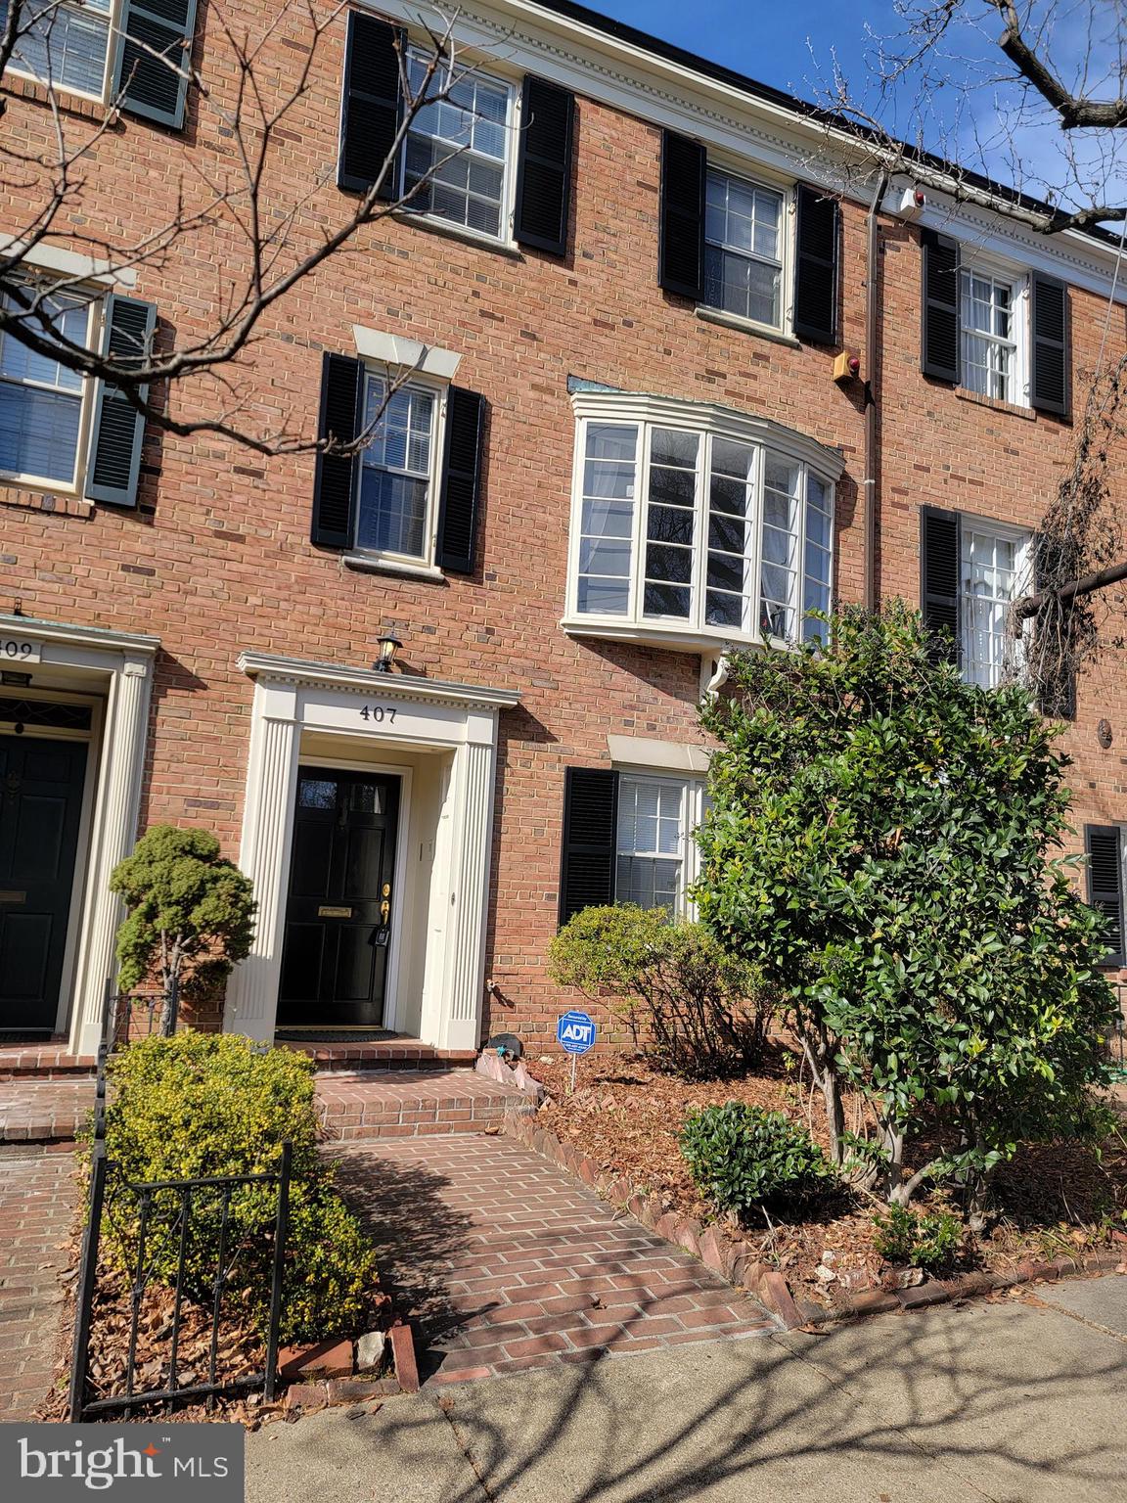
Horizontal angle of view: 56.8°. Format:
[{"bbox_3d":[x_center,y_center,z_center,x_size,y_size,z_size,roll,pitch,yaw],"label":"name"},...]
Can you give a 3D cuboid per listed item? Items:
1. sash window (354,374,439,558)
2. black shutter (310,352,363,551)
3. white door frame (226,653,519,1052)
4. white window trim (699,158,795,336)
[{"bbox_3d":[-1.249,-2.153,7.899,0.610,1.381,0.110,7,-9,-23],"label":"sash window"},{"bbox_3d":[-1.644,-2.193,7.599,0.291,1.448,0.040,7,-9,-23],"label":"black shutter"},{"bbox_3d":[-1.419,0.770,7.470,2.050,2.645,0.570,7,-9,-23],"label":"white door frame"},{"bbox_3d":[1.601,-4.365,9.104,0.966,1.477,0.140,7,-9,-23],"label":"white window trim"}]

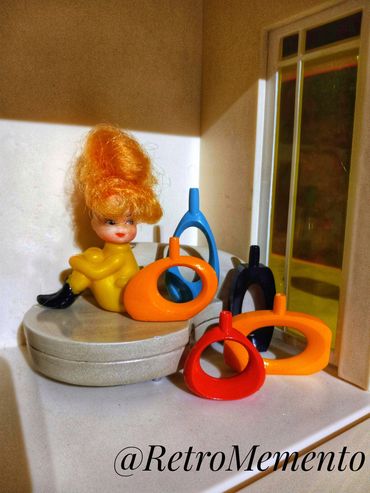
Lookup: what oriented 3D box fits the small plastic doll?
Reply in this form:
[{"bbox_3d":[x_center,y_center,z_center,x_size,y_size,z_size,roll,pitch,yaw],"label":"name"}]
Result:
[{"bbox_3d":[-0.044,-0.014,0.204,0.064,0.096,0.037,-1,12,-4],"label":"small plastic doll"}]

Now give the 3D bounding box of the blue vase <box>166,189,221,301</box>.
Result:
[{"bbox_3d":[0.004,0.002,0.207,0.029,0.066,0.012,-4,12,-17],"label":"blue vase"}]

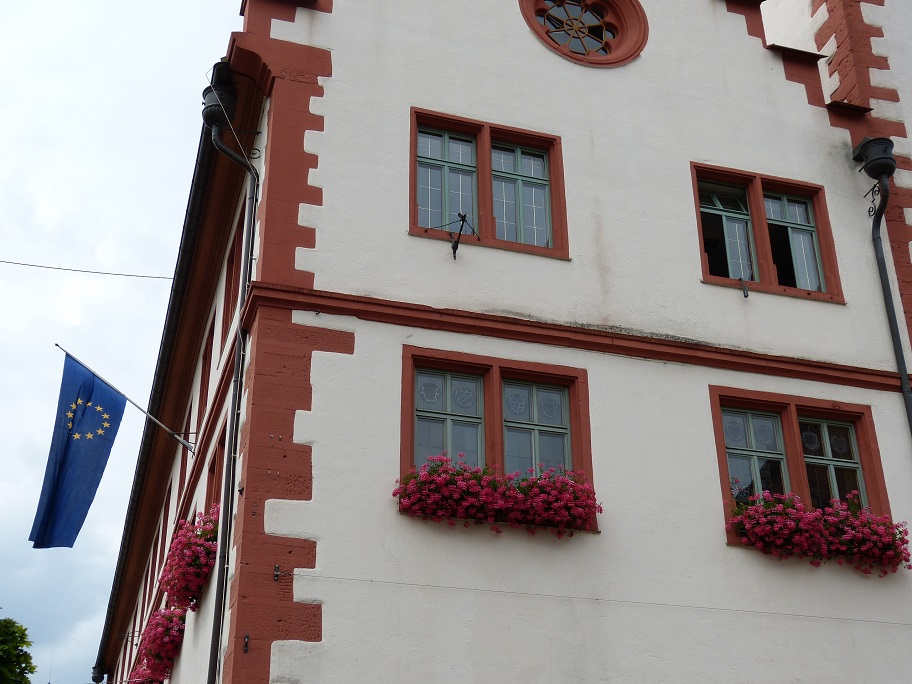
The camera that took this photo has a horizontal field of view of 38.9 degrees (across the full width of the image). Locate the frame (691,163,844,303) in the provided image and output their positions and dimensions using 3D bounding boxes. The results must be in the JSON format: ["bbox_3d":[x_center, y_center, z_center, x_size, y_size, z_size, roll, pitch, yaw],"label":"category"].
[{"bbox_3d":[3.688,-1.260,15.561,1.852,1.694,0.250,8,-29,-16],"label":"frame"}]

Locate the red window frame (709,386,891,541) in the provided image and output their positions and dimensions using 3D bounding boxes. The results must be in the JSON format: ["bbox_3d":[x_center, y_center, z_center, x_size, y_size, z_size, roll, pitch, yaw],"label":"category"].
[{"bbox_3d":[3.739,1.473,14.114,2.059,1.851,0.250,8,-29,-16],"label":"red window frame"}]

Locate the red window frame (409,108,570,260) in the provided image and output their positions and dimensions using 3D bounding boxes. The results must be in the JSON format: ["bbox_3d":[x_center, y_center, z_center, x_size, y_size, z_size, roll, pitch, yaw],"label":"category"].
[{"bbox_3d":[0.339,-1.739,14.626,1.842,1.701,0.250,8,-29,-16],"label":"red window frame"}]

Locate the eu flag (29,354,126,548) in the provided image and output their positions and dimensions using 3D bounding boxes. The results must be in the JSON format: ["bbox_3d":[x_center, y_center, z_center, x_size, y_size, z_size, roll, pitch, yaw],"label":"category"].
[{"bbox_3d":[-4.974,1.443,17.170,0.980,2.799,0.350,8,-29,-16],"label":"eu flag"}]

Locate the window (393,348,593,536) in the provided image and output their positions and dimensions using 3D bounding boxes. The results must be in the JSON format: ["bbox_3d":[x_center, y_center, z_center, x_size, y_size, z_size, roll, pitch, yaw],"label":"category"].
[{"bbox_3d":[0.411,1.016,13.151,2.052,1.836,0.250,8,-29,-16],"label":"window"}]

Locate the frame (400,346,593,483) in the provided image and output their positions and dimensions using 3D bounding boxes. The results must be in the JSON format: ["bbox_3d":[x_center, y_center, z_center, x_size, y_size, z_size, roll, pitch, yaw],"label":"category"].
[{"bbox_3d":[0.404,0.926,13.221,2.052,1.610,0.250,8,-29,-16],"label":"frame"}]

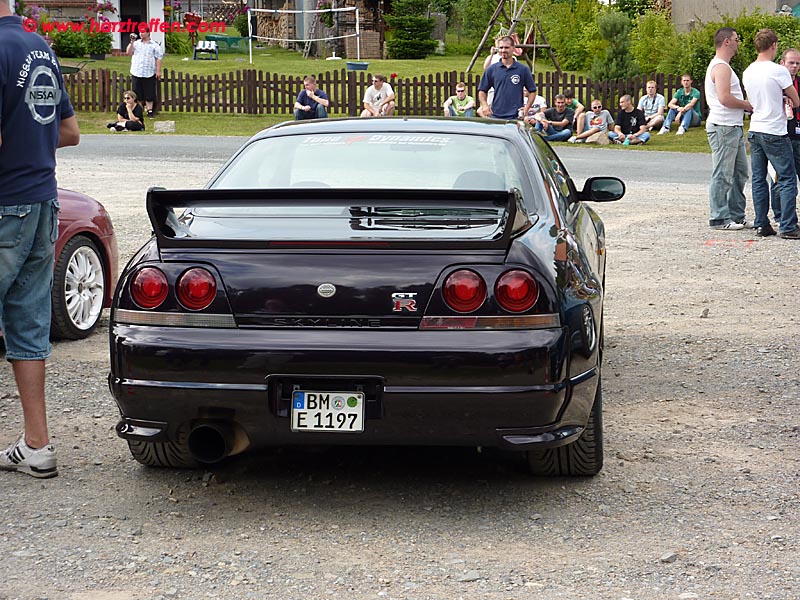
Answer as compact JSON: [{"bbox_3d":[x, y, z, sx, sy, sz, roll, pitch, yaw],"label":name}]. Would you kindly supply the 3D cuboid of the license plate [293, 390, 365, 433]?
[{"bbox_3d":[-0.238,0.367,5.480,0.242,0.136,0.012,3,8,7],"label":"license plate"}]

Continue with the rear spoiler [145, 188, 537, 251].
[{"bbox_3d":[-0.200,-0.282,5.690,1.270,0.200,0.360,1,8,7],"label":"rear spoiler"}]

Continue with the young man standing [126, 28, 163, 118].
[{"bbox_3d":[-5.006,-4.437,32.600,0.660,1.770,0.450,2,9,14],"label":"young man standing"}]

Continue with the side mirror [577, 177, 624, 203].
[{"bbox_3d":[0.970,-0.535,8.050,0.235,0.125,0.130,1,8,7],"label":"side mirror"}]

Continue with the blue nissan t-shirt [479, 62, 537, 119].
[{"bbox_3d":[1.163,-2.272,18.000,0.600,0.670,0.300,0,8,3],"label":"blue nissan t-shirt"}]

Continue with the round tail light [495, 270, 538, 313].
[{"bbox_3d":[0.383,-0.028,5.460,0.146,0.146,0.060,-1,8,0],"label":"round tail light"}]

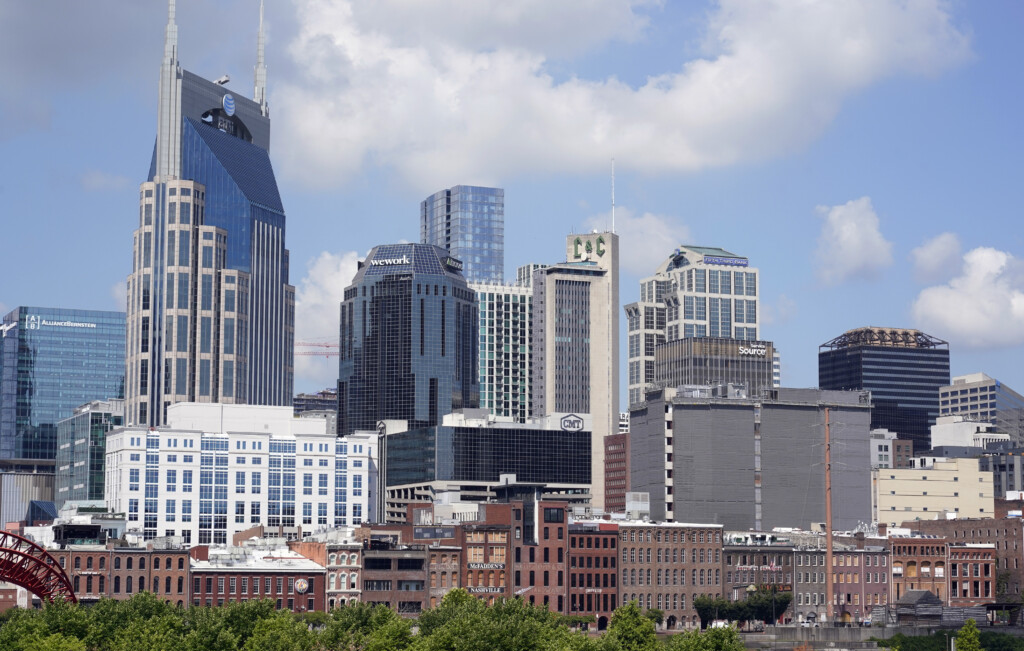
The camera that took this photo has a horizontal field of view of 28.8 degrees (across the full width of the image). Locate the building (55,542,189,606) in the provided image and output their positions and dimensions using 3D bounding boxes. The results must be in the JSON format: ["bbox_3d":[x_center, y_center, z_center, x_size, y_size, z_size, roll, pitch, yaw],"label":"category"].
[{"bbox_3d":[-82.644,53.177,401.473,26.420,17.096,38.000,3,-8,-24],"label":"building"}]

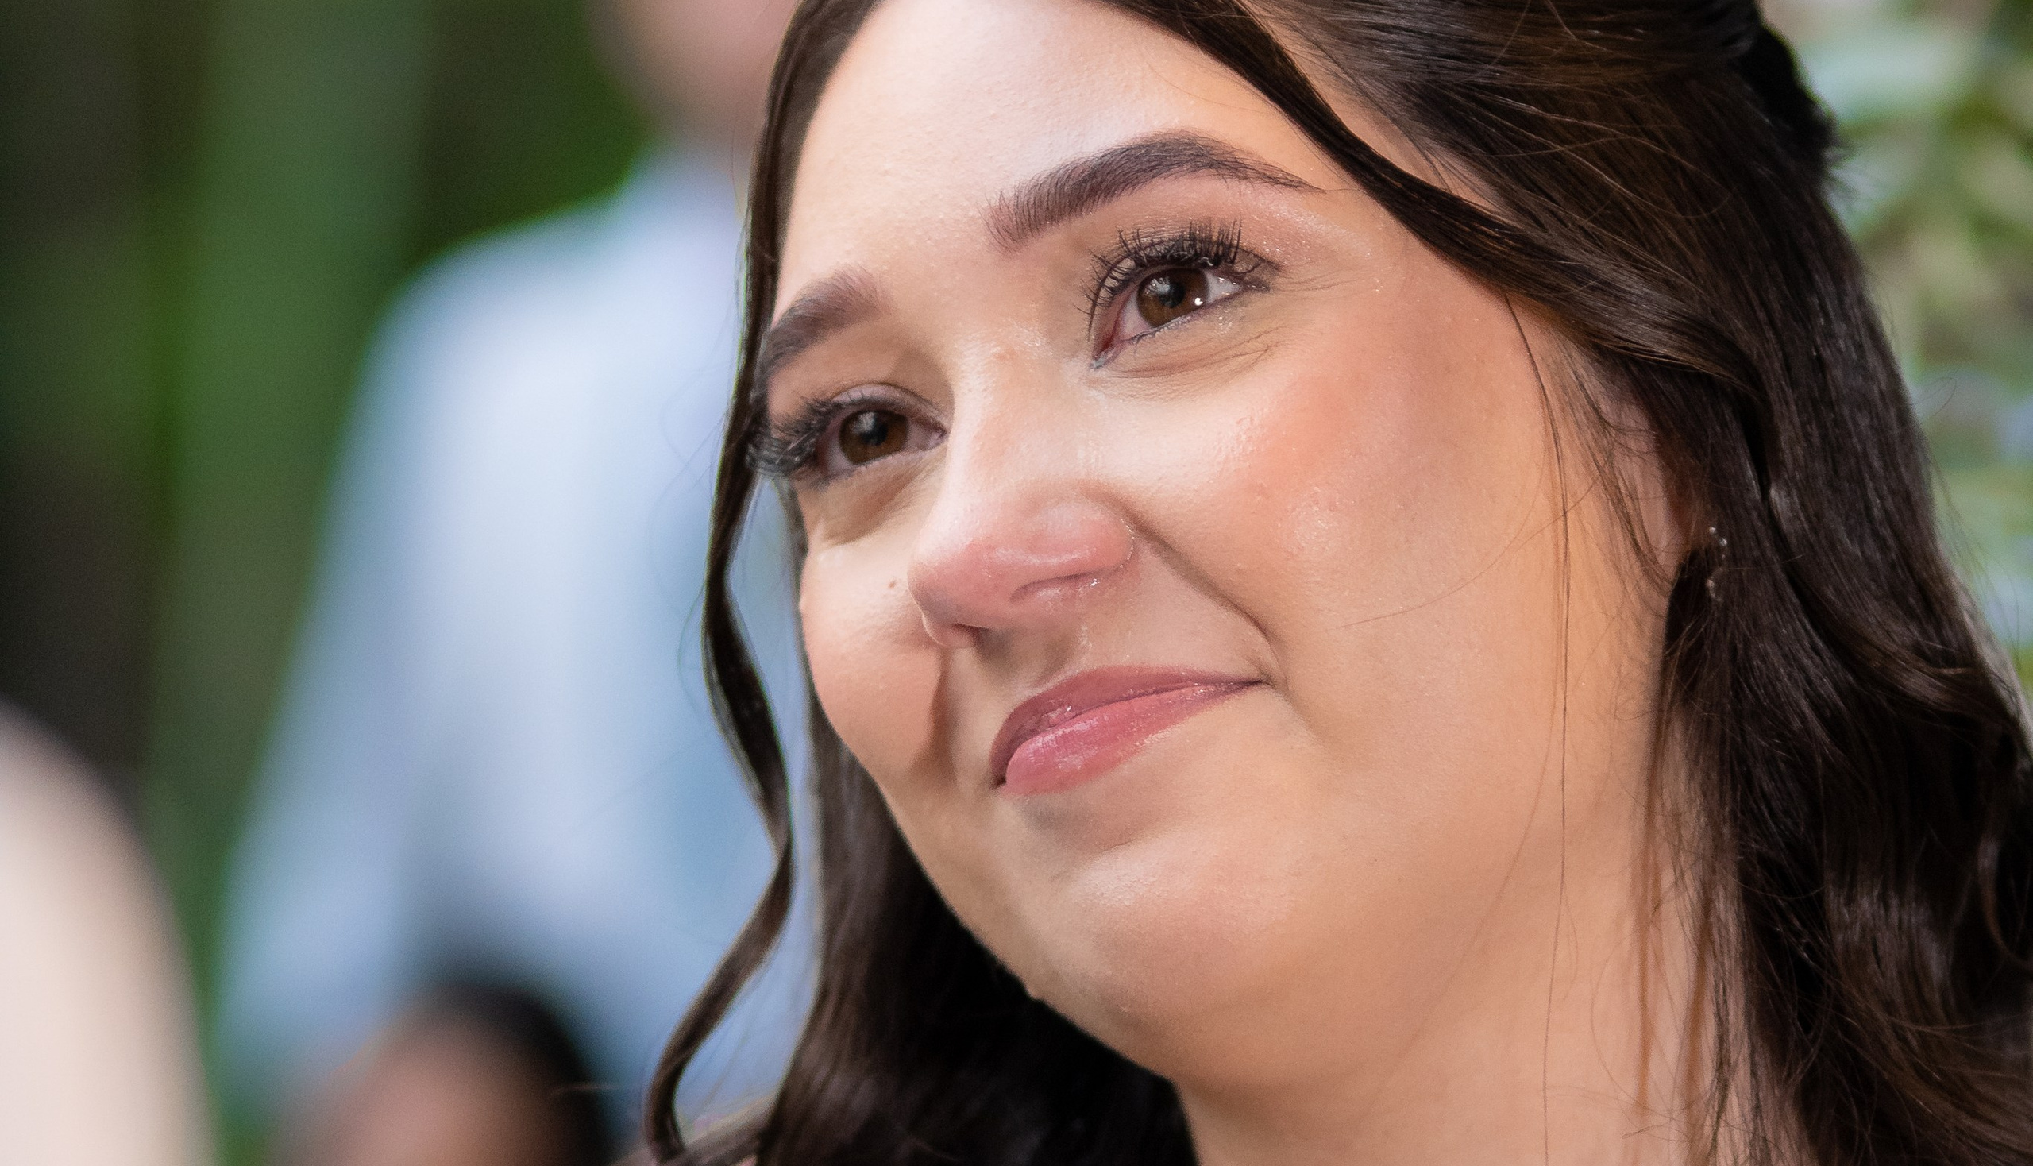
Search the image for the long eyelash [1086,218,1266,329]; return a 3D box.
[{"bbox_3d":[0.025,-0.048,1.668,0.029,0.015,0.012,-22,-17,24],"label":"long eyelash"}]

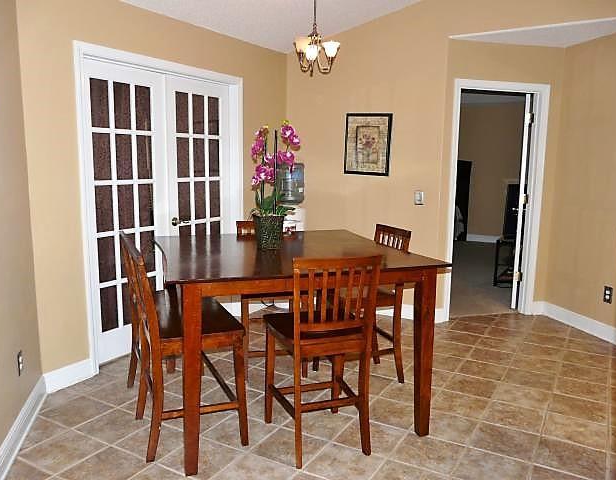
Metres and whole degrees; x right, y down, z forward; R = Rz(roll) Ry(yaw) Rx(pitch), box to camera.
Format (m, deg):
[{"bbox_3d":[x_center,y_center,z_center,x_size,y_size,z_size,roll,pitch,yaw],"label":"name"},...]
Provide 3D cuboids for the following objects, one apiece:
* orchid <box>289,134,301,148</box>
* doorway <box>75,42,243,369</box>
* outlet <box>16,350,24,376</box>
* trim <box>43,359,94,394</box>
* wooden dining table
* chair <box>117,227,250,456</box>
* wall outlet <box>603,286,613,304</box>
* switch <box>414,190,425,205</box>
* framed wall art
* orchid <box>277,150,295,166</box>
[{"bbox_3d":[-0.077,-0.565,2.970,0.075,0.085,0.050,-3,9,-21],"label":"orchid"},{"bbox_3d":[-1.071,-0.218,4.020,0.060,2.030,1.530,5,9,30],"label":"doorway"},{"bbox_3d":[-1.488,0.639,2.688,0.010,0.120,0.078,-2,8,-15],"label":"outlet"},{"bbox_3d":[-1.512,0.857,3.270,0.018,0.127,0.325,5,9,30],"label":"trim"},{"bbox_3d":[-0.155,0.501,3.060,1.357,0.914,1.405,-2,8,-18],"label":"wooden dining table"},{"bbox_3d":[-0.719,0.488,2.865,0.505,0.985,0.990,-3,9,-24],"label":"chair"},{"bbox_3d":[2.440,0.451,4.210,0.010,0.122,0.077,-2,8,-15],"label":"wall outlet"},{"bbox_3d":[0.988,-0.375,4.583,0.080,0.122,0.012,5,9,30],"label":"switch"},{"bbox_3d":[0.548,-0.876,4.755,0.455,0.555,0.025,5,9,30],"label":"framed wall art"},{"bbox_3d":[-0.129,-0.468,2.970,0.100,0.095,0.060,-2,8,-18],"label":"orchid"}]

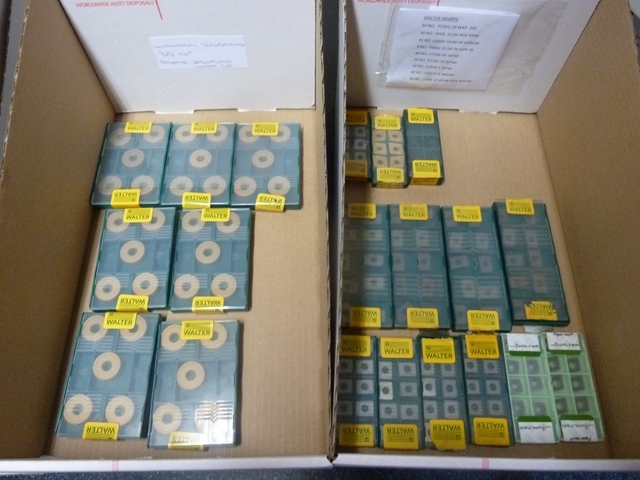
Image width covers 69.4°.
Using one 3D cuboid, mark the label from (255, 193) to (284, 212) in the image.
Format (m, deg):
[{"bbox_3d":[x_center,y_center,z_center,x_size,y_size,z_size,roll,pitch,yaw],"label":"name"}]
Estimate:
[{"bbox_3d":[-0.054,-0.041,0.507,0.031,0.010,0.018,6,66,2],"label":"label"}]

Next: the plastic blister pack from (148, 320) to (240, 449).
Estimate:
[{"bbox_3d":[-0.113,0.132,0.430,0.074,0.013,0.111,-2,66,-1],"label":"plastic blister pack"}]

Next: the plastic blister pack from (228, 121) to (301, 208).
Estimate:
[{"bbox_3d":[-0.060,-0.084,0.528,0.074,0.013,0.111,-1,66,-1],"label":"plastic blister pack"}]

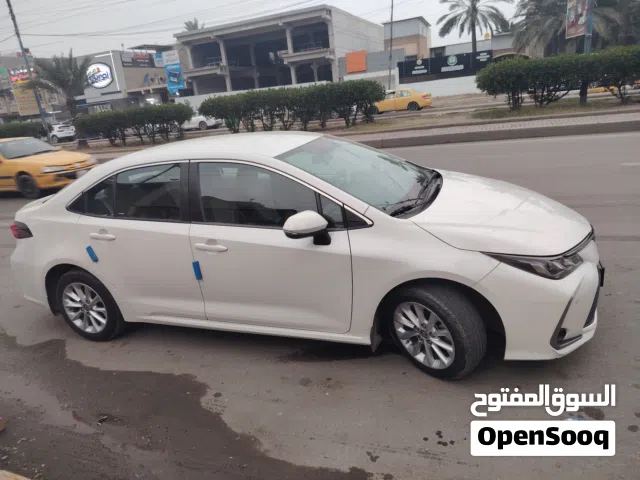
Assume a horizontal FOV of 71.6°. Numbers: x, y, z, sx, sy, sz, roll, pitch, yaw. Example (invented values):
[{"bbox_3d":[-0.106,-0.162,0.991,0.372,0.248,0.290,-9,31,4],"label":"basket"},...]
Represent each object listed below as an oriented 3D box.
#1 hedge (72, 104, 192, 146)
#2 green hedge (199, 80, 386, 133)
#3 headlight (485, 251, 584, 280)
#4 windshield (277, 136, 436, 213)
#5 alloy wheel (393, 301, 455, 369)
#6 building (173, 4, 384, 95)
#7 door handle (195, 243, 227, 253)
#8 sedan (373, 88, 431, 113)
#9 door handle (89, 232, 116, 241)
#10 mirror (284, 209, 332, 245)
[{"bbox_3d":[-10.156,-6.110,23.984,7.900,1.780,1.400,0,19,21],"label":"hedge"},{"bbox_3d":[-1.581,-6.039,20.652,9.000,1.780,1.400,0,19,21],"label":"green hedge"},{"bbox_3d":[1.186,0.113,2.452,0.540,0.190,0.320,0,20,22],"label":"headlight"},{"bbox_3d":[0.363,-0.552,3.260,1.050,0.160,1.370,23,26,12],"label":"windshield"},{"bbox_3d":[0.671,0.536,2.664,0.190,0.440,0.440,-21,23,-37],"label":"alloy wheel"},{"bbox_3d":[-3.605,-20.304,53.516,17.900,9.300,19.000,0,19,21],"label":"building"},{"bbox_3d":[-0.706,0.051,2.879,0.245,0.045,0.055,5,21,20],"label":"door handle"},{"bbox_3d":[5.176,-9.293,29.492,4.400,1.460,1.720,0,19,21],"label":"sedan"},{"bbox_3d":[-1.562,-0.025,3.197,0.245,0.045,0.055,5,21,20],"label":"door handle"},{"bbox_3d":[-0.080,-0.072,2.511,0.200,0.210,0.230,0,20,22],"label":"mirror"}]

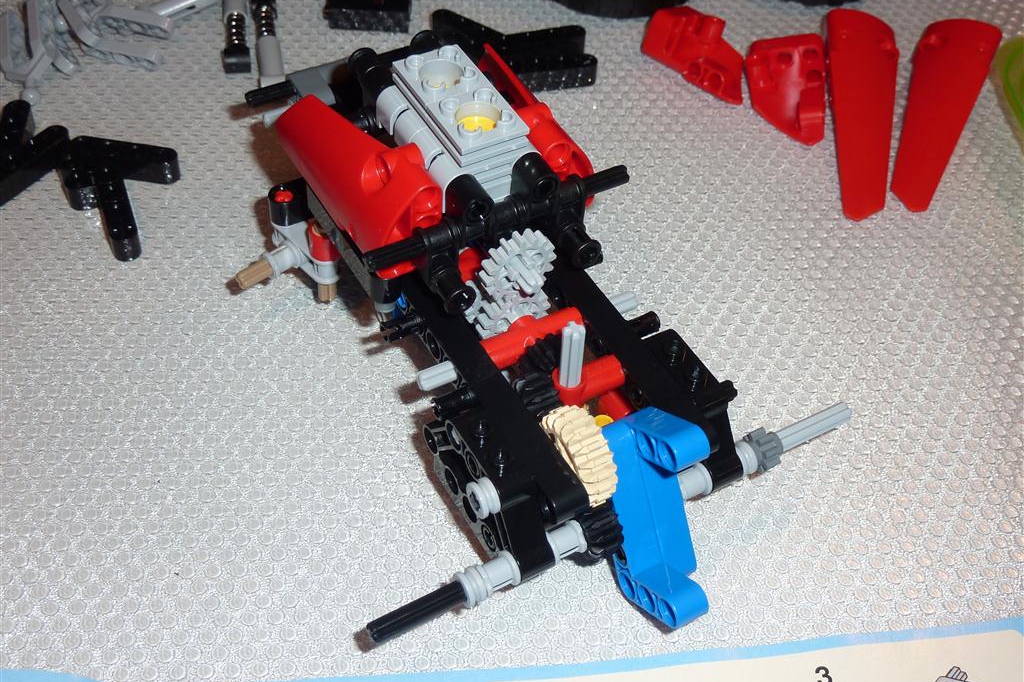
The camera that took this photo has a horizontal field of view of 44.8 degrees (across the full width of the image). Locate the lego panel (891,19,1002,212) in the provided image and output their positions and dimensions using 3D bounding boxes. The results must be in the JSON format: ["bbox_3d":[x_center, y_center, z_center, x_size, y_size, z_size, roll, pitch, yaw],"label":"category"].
[{"bbox_3d":[0.124,-0.068,0.362,0.023,0.014,0.085,18,50,11],"label":"lego panel"}]

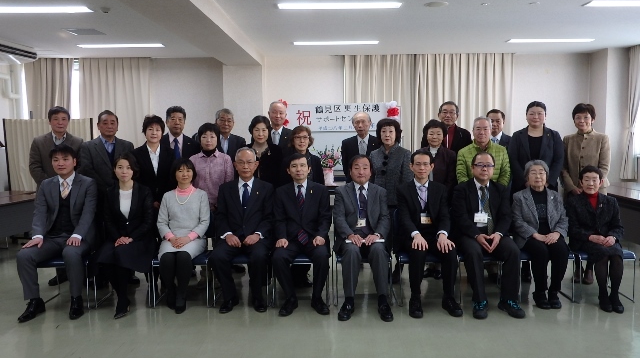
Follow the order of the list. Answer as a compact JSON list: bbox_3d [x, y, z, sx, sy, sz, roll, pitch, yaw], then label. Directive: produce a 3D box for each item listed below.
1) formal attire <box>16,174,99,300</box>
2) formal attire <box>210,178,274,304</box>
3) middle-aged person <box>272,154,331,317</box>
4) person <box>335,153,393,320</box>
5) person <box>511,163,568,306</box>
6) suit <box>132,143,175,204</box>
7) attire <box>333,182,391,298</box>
[{"bbox_3d":[-2.162,0.470,4.210,0.526,1.028,0.680,-1,6,-2],"label":"formal attire"},{"bbox_3d":[-0.653,0.488,4.207,0.520,0.980,0.620,-1,6,-2],"label":"formal attire"},{"bbox_3d":[-0.153,0.416,4.134,0.500,1.230,0.760,-1,6,0],"label":"middle-aged person"},{"bbox_3d":[0.340,0.421,4.089,0.500,1.220,0.800,0,6,1],"label":"person"},{"bbox_3d":[1.869,0.432,4.301,0.448,1.201,0.620,0,6,7],"label":"person"},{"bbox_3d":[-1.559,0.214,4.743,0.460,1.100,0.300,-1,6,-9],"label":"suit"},{"bbox_3d":[0.360,0.500,4.231,0.490,0.932,0.650,-1,6,0],"label":"attire"}]

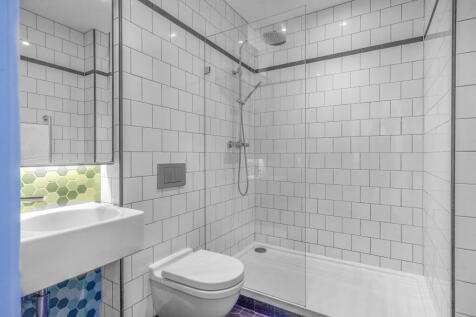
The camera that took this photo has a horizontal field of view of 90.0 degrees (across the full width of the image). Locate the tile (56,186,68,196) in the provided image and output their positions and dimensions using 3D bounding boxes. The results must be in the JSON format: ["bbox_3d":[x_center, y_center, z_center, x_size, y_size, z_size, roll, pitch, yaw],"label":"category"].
[{"bbox_3d":[-0.878,0.167,1.197,0.008,0.049,0.057,0,1,30],"label":"tile"}]

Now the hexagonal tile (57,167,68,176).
[{"bbox_3d":[-0.878,0.065,1.195,0.008,0.049,0.057,0,1,30],"label":"hexagonal tile"}]

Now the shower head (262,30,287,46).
[{"bbox_3d":[0.321,-1.045,2.074,0.205,0.040,0.205,12,7,29],"label":"shower head"}]

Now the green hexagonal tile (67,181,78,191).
[{"bbox_3d":[-0.856,0.141,1.236,0.008,0.049,0.057,0,1,30],"label":"green hexagonal tile"}]

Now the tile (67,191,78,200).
[{"bbox_3d":[-0.855,0.191,1.237,0.008,0.049,0.057,0,1,30],"label":"tile"}]

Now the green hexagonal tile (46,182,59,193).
[{"bbox_3d":[-0.900,0.142,1.157,0.008,0.049,0.057,0,1,30],"label":"green hexagonal tile"}]

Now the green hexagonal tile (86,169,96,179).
[{"bbox_3d":[-0.811,0.088,1.314,0.008,0.049,0.057,0,1,30],"label":"green hexagonal tile"}]

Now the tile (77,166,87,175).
[{"bbox_3d":[-0.833,0.064,1.274,0.008,0.049,0.057,0,1,30],"label":"tile"}]

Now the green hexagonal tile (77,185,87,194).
[{"bbox_3d":[-0.833,0.165,1.276,0.008,0.049,0.057,0,1,30],"label":"green hexagonal tile"}]

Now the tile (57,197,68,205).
[{"bbox_3d":[-0.878,0.217,1.198,0.008,0.049,0.057,0,1,30],"label":"tile"}]

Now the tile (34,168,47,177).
[{"bbox_3d":[-0.923,0.067,1.116,0.008,0.049,0.057,0,1,30],"label":"tile"}]

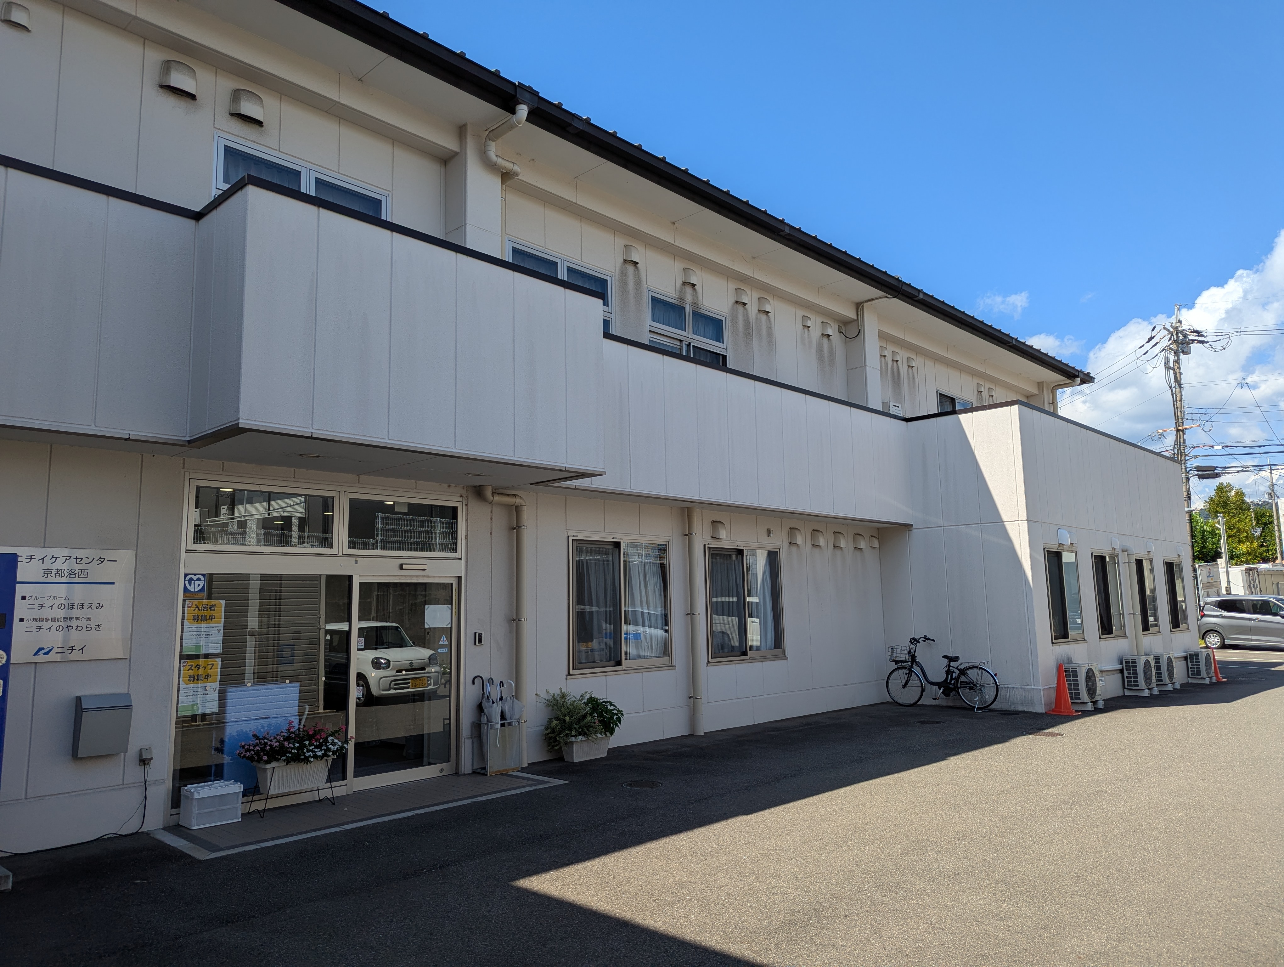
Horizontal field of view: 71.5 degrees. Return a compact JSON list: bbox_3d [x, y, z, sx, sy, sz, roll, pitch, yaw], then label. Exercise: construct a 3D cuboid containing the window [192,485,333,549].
[{"bbox_3d":[-3.187,0.301,7.584,0.070,0.482,1.228,-8,-10,43],"label":"window"}]

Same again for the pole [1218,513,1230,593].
[{"bbox_3d":[21.093,3.386,32.184,0.160,4.590,0.160,-9,-11,43],"label":"pole"}]

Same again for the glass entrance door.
[{"bbox_3d":[-2.189,1.818,8.344,0.080,1.906,1.124,-9,-11,43],"label":"glass entrance door"}]

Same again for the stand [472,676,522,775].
[{"bbox_3d":[-1.434,2.352,8.777,0.311,0.923,0.461,-9,-11,43],"label":"stand"}]

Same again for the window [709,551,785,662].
[{"bbox_3d":[1.427,1.636,12.168,0.110,1.535,1.716,-9,-11,43],"label":"window"}]

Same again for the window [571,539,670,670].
[{"bbox_3d":[-0.216,1.406,10.516,0.090,1.508,1.674,-9,-11,43],"label":"window"}]

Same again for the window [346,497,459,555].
[{"bbox_3d":[-2.262,0.419,8.538,0.070,0.487,1.203,-8,-10,43],"label":"window"}]

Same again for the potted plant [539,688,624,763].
[{"bbox_3d":[-0.601,2.618,9.674,0.370,0.745,1.100,-8,-10,43],"label":"potted plant"}]

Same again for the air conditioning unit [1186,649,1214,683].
[{"bbox_3d":[11.739,3.857,18.786,0.331,0.647,0.803,-9,-11,43],"label":"air conditioning unit"}]

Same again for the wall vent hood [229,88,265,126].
[{"bbox_3d":[-3.634,-3.512,8.264,0.110,0.279,0.311,-8,-10,43],"label":"wall vent hood"}]

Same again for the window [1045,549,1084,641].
[{"bbox_3d":[6.688,1.775,14.107,0.110,1.425,1.465,-9,-11,43],"label":"window"}]

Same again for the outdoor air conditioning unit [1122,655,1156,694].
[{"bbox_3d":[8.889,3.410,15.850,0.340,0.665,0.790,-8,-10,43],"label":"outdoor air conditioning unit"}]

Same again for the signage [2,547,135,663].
[{"bbox_3d":[-4.174,0.882,6.438,0.035,0.817,0.893,-8,-10,43],"label":"signage"}]

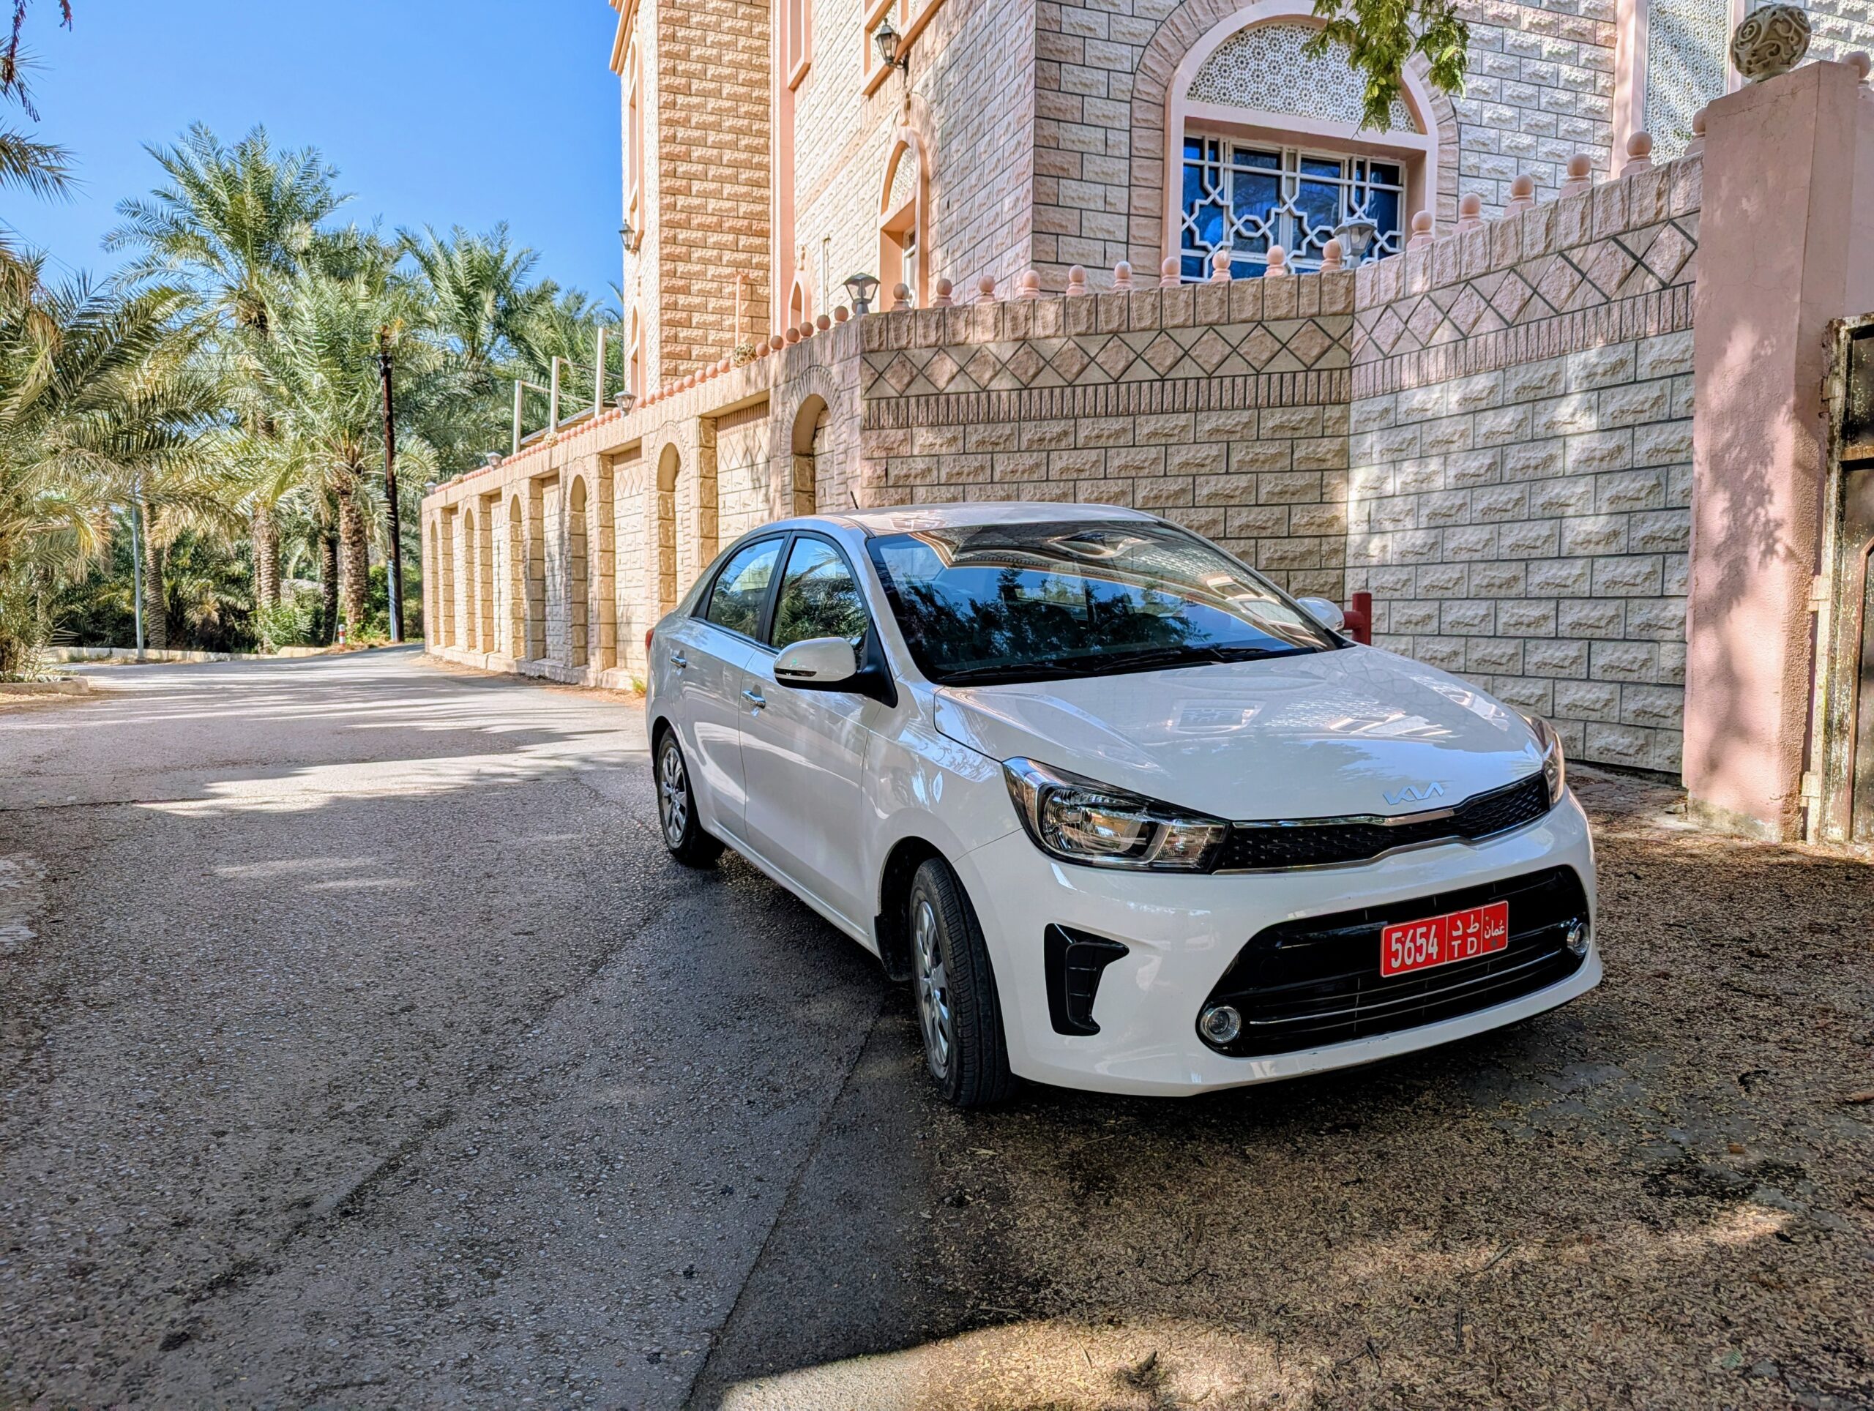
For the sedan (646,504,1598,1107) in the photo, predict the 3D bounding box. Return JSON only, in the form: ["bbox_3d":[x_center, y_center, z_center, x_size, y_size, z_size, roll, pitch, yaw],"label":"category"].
[{"bbox_3d":[0.153,0.014,4.599,1.780,1.460,4.300,-6,9,-25],"label":"sedan"}]

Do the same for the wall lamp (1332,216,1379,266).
[{"bbox_3d":[2.691,-2.939,8.346,0.220,0.377,0.220,0,4,-10],"label":"wall lamp"}]

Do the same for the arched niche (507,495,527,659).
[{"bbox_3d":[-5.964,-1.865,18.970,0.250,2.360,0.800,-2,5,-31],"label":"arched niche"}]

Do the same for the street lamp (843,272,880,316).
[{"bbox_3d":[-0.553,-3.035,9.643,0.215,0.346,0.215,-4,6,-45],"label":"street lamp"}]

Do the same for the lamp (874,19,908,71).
[{"bbox_3d":[-0.437,-6.416,12.639,0.310,0.520,0.240,-1,4,-20],"label":"lamp"}]

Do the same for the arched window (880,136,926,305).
[{"bbox_3d":[-0.227,-4.298,12.348,0.290,2.146,1.303,-1,4,-20],"label":"arched window"}]

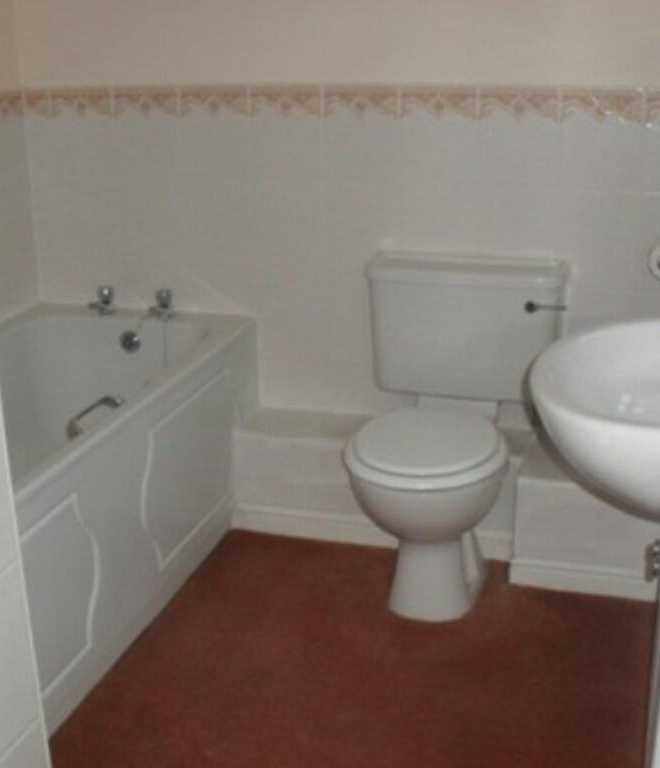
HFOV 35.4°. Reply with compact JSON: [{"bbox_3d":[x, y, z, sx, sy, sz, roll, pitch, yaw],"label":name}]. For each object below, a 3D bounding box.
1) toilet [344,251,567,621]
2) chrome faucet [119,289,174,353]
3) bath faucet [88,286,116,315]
[{"bbox_3d":[0.282,0.131,2.457,0.477,0.760,0.690,5,19,16],"label":"toilet"},{"bbox_3d":[-0.532,-0.173,2.936,0.155,0.170,0.120,5,19,16],"label":"chrome faucet"},{"bbox_3d":[-0.654,-0.231,2.957,0.055,0.085,0.110,5,19,16],"label":"bath faucet"}]

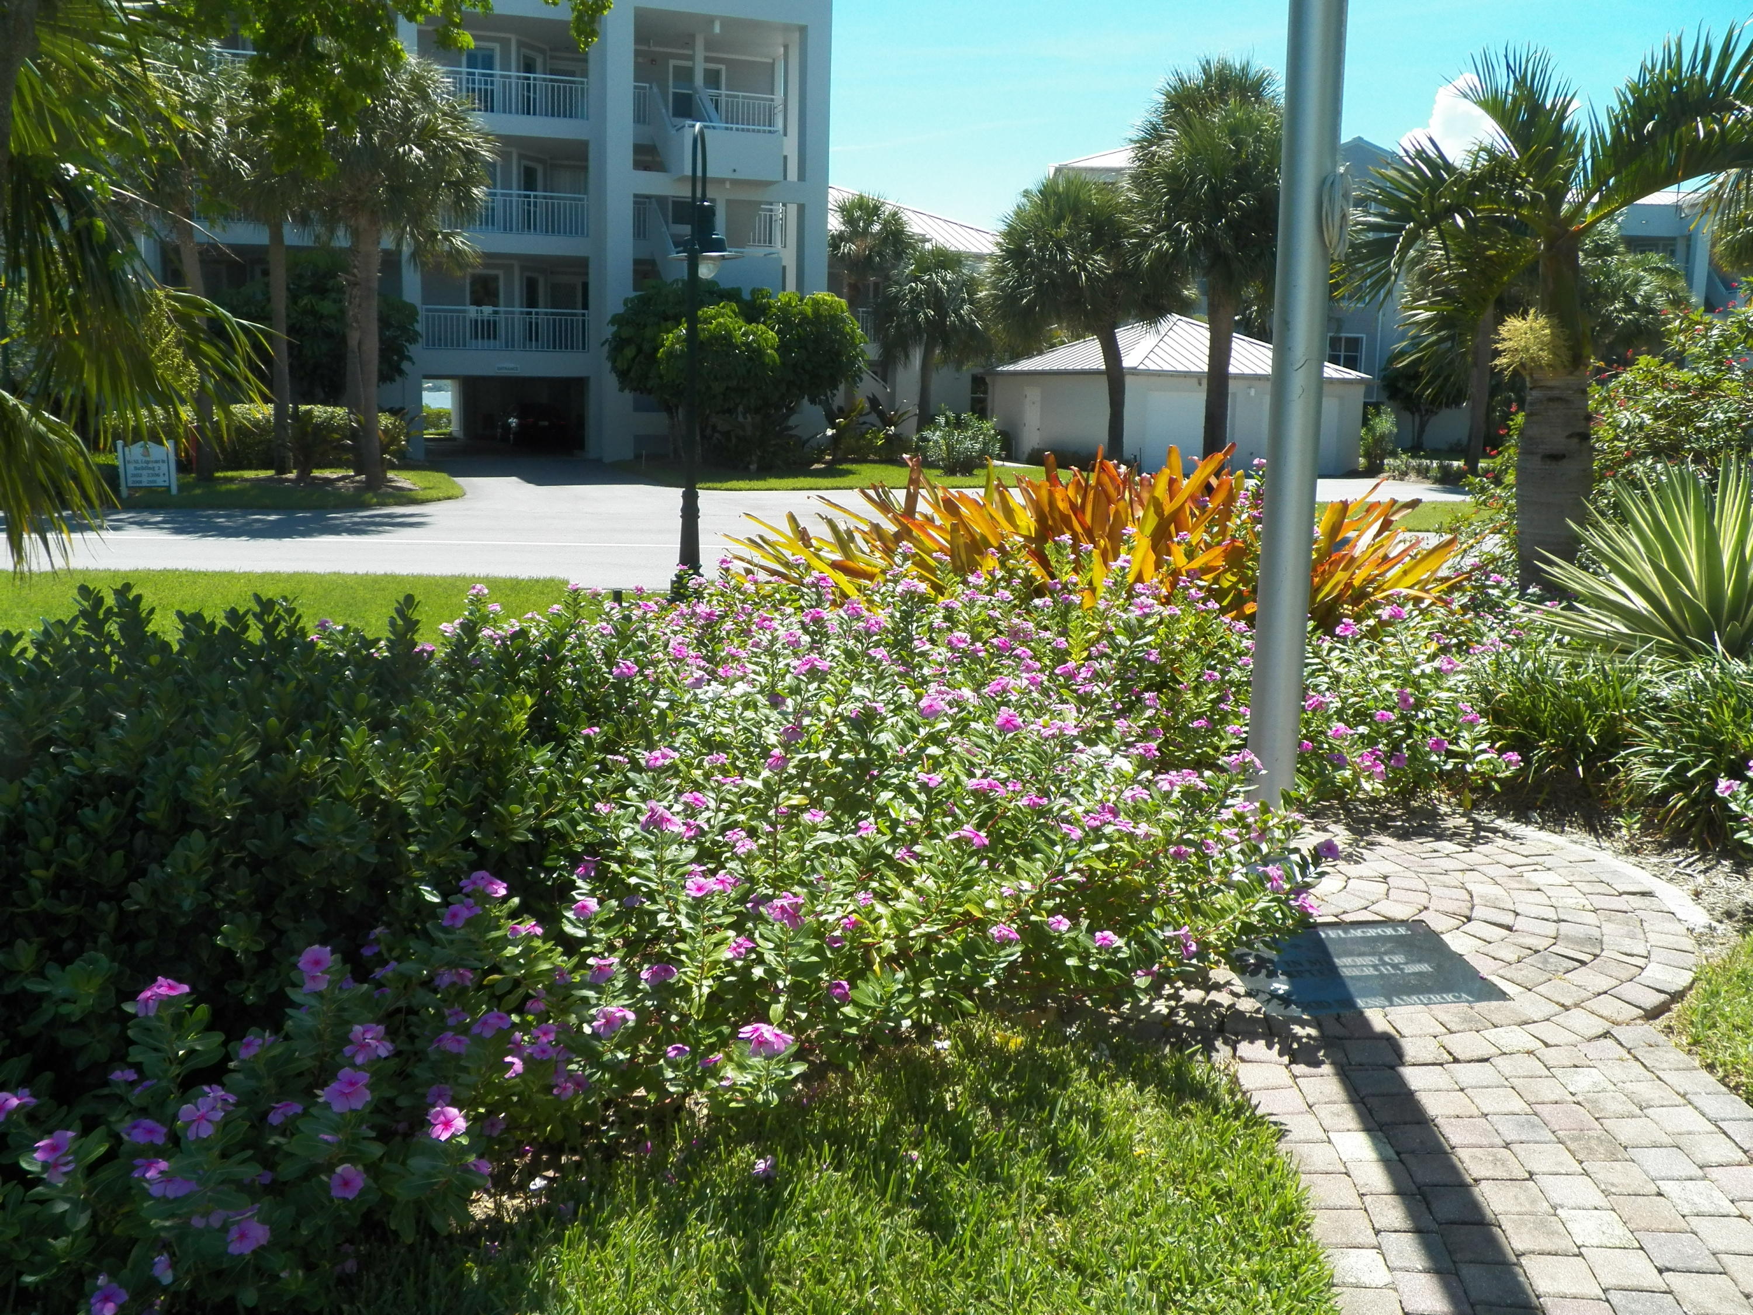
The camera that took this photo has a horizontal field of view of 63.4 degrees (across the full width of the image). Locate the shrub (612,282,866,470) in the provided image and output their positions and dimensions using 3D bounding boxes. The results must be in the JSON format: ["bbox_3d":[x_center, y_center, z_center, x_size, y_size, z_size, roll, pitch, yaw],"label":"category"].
[{"bbox_3d":[-3.145,-6.417,32.386,5.400,4.300,4.000,1,10,0],"label":"shrub"}]

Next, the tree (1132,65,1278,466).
[{"bbox_3d":[7.097,-8.256,30.490,3.600,9.000,3.600,3,11,12],"label":"tree"}]

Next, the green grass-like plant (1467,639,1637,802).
[{"bbox_3d":[3.089,0.275,6.493,0.720,0.580,0.650,6,11,26],"label":"green grass-like plant"}]

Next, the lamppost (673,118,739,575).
[{"bbox_3d":[-1.517,-2.685,12.731,0.620,4.050,0.850,3,10,8],"label":"lamppost"}]

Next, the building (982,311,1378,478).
[{"bbox_3d":[8.025,-7.078,38.120,8.000,4.050,6.900,-4,11,-25],"label":"building"}]

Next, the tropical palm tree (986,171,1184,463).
[{"bbox_3d":[4.756,-7.538,32.154,4.200,6.900,4.100,3,10,8],"label":"tropical palm tree"}]

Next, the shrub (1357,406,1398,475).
[{"bbox_3d":[12.870,-5.581,36.545,1.050,1.800,1.050,5,11,19],"label":"shrub"}]

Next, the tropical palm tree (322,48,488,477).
[{"bbox_3d":[-7.919,-6.413,23.867,2.900,7.150,2.900,-2,11,-19],"label":"tropical palm tree"}]

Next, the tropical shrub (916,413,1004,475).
[{"bbox_3d":[1.910,-4.938,32.636,1.900,1.500,1.700,1,10,0],"label":"tropical shrub"}]

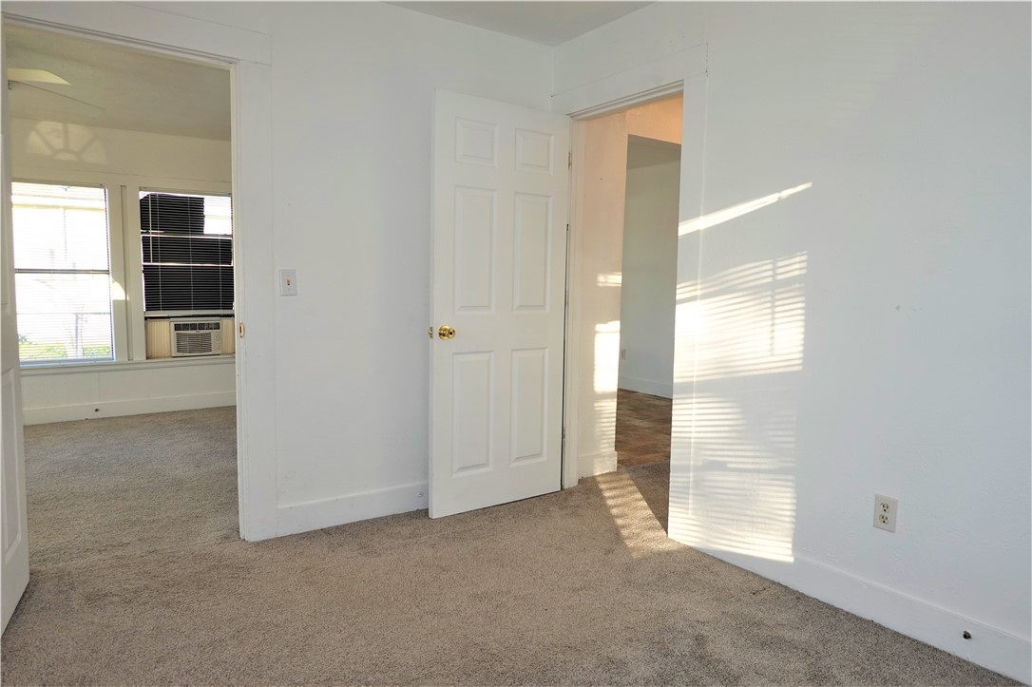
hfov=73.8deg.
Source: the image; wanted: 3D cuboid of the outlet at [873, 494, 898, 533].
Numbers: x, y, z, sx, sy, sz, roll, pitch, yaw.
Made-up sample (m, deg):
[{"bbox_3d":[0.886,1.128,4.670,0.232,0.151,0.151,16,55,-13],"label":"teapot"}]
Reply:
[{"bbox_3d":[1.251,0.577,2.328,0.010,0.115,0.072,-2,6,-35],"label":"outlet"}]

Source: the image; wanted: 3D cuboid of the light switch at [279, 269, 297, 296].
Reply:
[{"bbox_3d":[-0.995,-0.266,3.016,0.071,0.115,0.016,-2,6,-35],"label":"light switch"}]

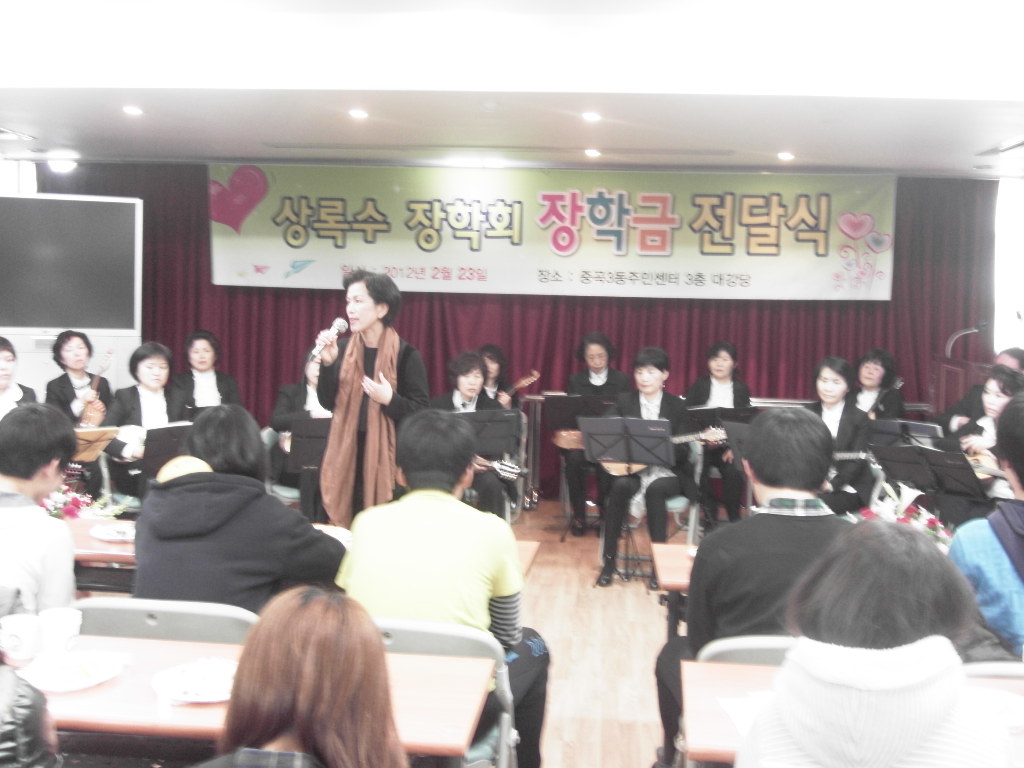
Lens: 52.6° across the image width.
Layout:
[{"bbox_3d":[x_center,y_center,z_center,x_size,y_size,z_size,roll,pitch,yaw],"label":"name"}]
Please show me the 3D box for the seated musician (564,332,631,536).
[{"bbox_3d":[0.529,0.312,6.705,0.520,1.260,0.750,2,5,11],"label":"seated musician"}]

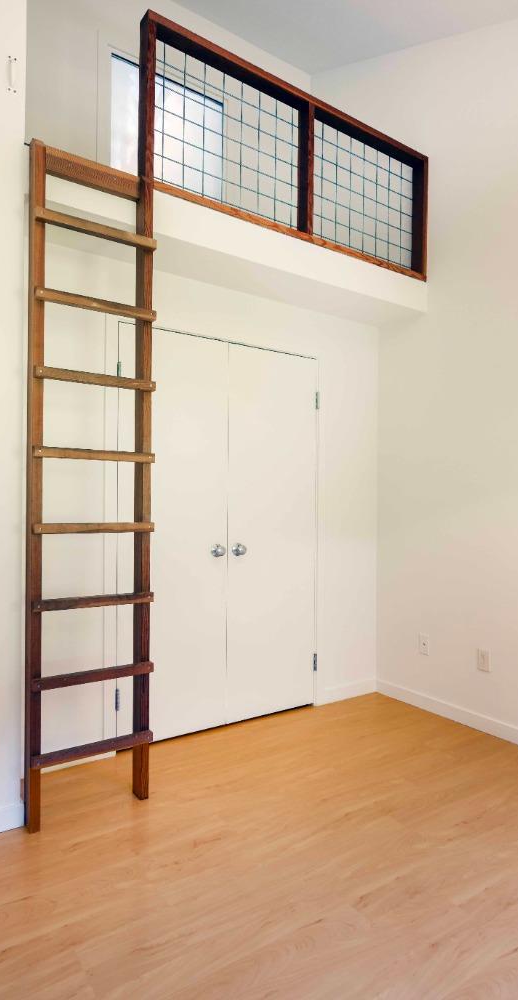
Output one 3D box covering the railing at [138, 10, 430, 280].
[{"bbox_3d":[0.248,-1.649,2.950,1.772,0.733,0.090,0,0,-35],"label":"railing"}]

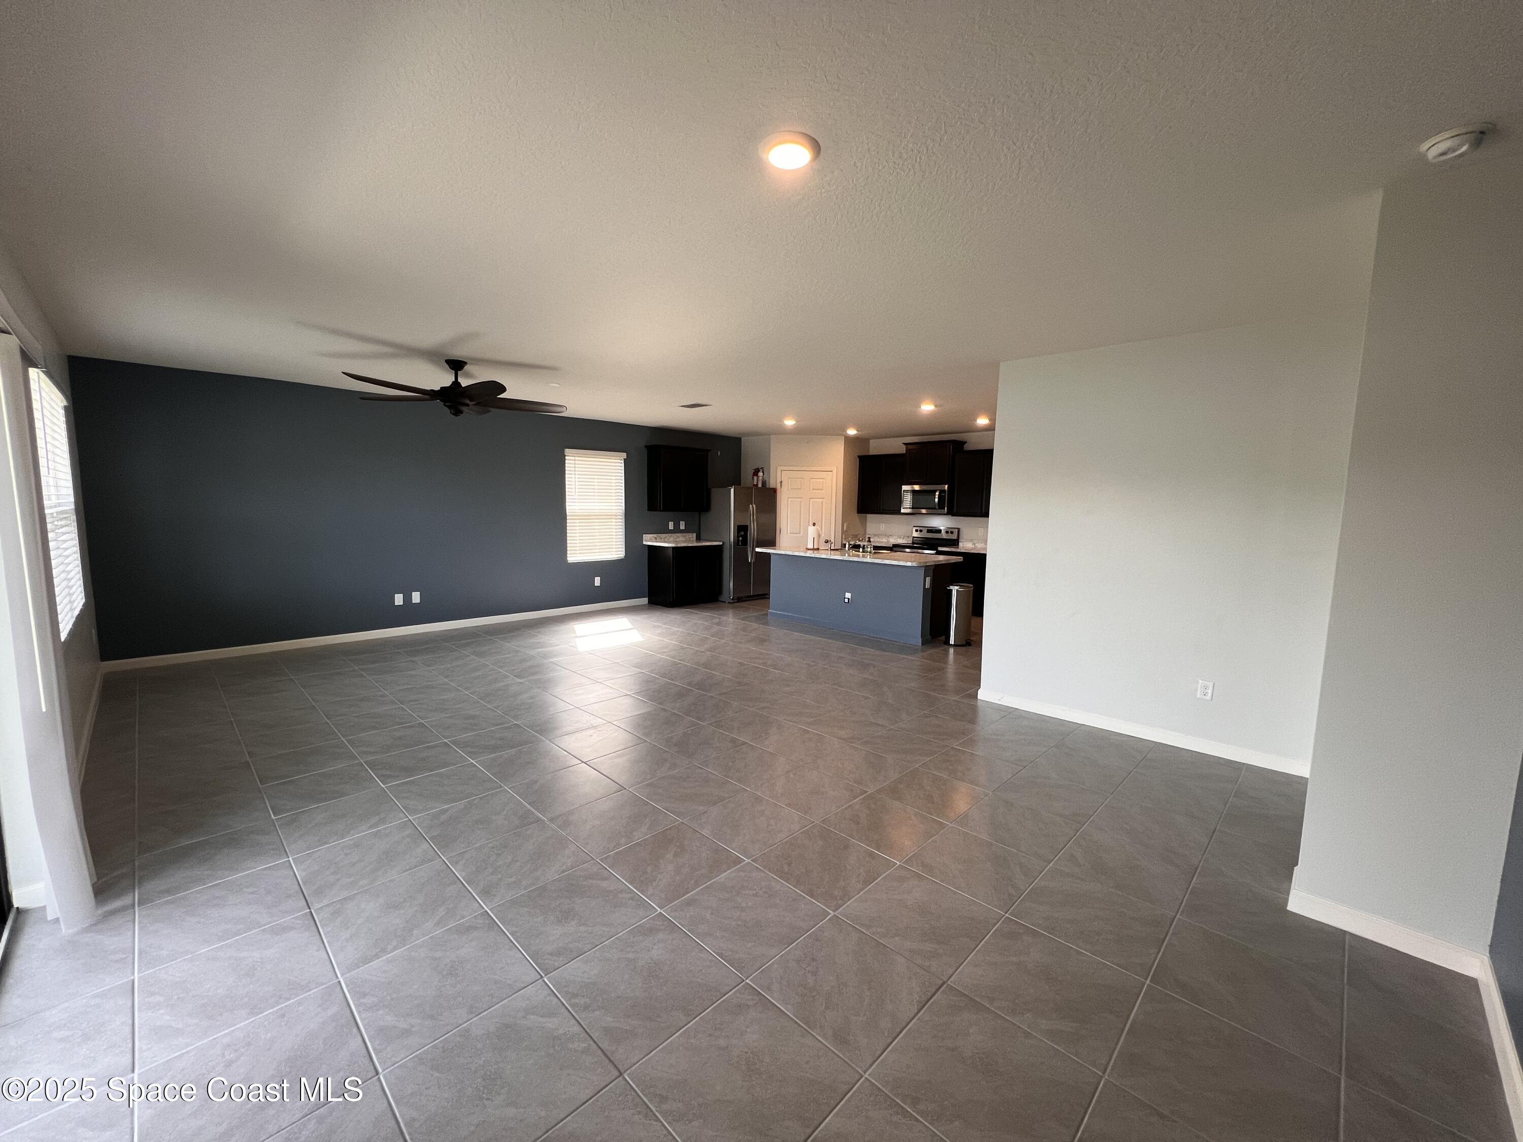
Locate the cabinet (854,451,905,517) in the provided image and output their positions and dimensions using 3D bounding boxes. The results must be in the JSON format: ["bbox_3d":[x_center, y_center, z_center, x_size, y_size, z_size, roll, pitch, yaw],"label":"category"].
[{"bbox_3d":[2.026,-1.396,9.348,0.905,0.942,0.342,7,9,44],"label":"cabinet"}]

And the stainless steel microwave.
[{"bbox_3d":[2.603,-1.100,8.795,0.766,0.420,0.406,7,9,44],"label":"stainless steel microwave"}]

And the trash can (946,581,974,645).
[{"bbox_3d":[2.277,0.488,6.552,0.290,0.700,0.310,1,7,0],"label":"trash can"}]

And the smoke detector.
[{"bbox_3d":[1.991,-1.224,1.639,0.136,0.051,0.136,7,9,44],"label":"smoke detector"}]

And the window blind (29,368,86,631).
[{"bbox_3d":[-4.644,-0.423,3.746,1.800,1.510,0.070,8,10,44],"label":"window blind"}]

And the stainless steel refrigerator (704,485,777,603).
[{"bbox_3d":[-0.363,-0.460,9.233,0.785,1.763,0.923,7,9,44],"label":"stainless steel refrigerator"}]

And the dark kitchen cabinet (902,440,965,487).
[{"bbox_3d":[2.587,-1.570,8.501,0.823,0.650,0.390,8,10,44],"label":"dark kitchen cabinet"}]

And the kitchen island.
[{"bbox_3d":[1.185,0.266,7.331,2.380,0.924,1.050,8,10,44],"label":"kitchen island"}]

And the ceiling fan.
[{"bbox_3d":[-2.403,-1.438,4.499,1.620,0.440,1.620,7,10,44],"label":"ceiling fan"}]

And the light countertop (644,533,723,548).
[{"bbox_3d":[-1.172,-0.467,8.588,0.646,0.152,0.992,7,9,44],"label":"light countertop"}]

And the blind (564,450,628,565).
[{"bbox_3d":[-2.339,-0.891,8.037,0.070,1.520,0.919,7,10,44],"label":"blind"}]

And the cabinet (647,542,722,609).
[{"bbox_3d":[-1.184,0.050,8.877,0.640,0.914,0.970,7,10,44],"label":"cabinet"}]

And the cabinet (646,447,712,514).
[{"bbox_3d":[-1.240,-1.363,8.605,0.360,0.937,0.965,7,9,44],"label":"cabinet"}]

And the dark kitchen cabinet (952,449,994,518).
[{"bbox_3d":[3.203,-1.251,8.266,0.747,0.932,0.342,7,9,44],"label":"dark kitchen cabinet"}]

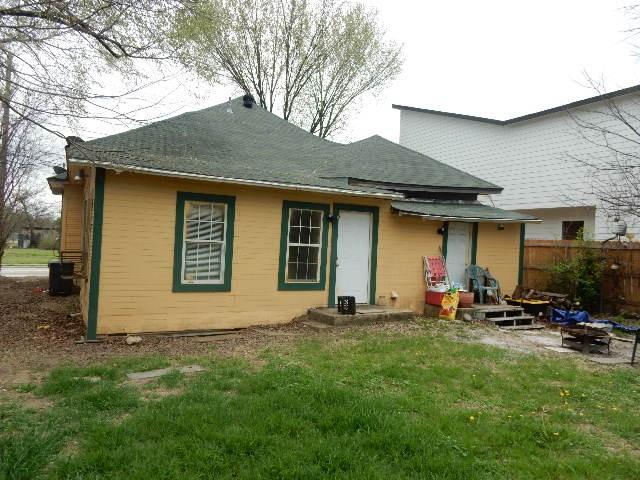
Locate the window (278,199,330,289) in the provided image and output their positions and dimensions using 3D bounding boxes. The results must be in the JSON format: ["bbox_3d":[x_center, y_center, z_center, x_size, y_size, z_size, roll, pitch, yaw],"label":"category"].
[{"bbox_3d":[-0.310,0.138,9.609,1.053,1.834,0.100,3,0,-24],"label":"window"}]

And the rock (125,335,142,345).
[{"bbox_3d":[-3.161,1.685,7.846,0.280,0.140,0.200,3,0,-24],"label":"rock"}]

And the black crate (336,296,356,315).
[{"bbox_3d":[0.542,1.300,9.173,0.285,0.320,0.320,3,0,-6],"label":"black crate"}]

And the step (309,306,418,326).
[{"bbox_3d":[0.838,1.579,9.582,2.100,0.210,1.030,3,0,-24],"label":"step"}]

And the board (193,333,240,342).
[{"bbox_3d":[-1.880,1.775,8.430,0.920,0.060,0.220,3,0,-33],"label":"board"}]

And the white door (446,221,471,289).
[{"bbox_3d":[3.374,0.532,11.291,0.740,2.020,0.050,3,0,-24],"label":"white door"}]

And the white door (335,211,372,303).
[{"bbox_3d":[0.759,0.397,10.113,0.835,2.020,0.050,3,0,-24],"label":"white door"}]

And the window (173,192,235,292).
[{"bbox_3d":[-2.176,0.062,8.777,1.099,1.860,0.100,3,0,-24],"label":"window"}]

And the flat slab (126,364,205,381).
[{"bbox_3d":[-1.990,1.741,6.026,0.920,0.050,0.240,3,0,-40],"label":"flat slab"}]

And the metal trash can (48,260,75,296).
[{"bbox_3d":[-7.474,1.115,13.447,0.580,1.000,0.640,3,0,-22],"label":"metal trash can"}]

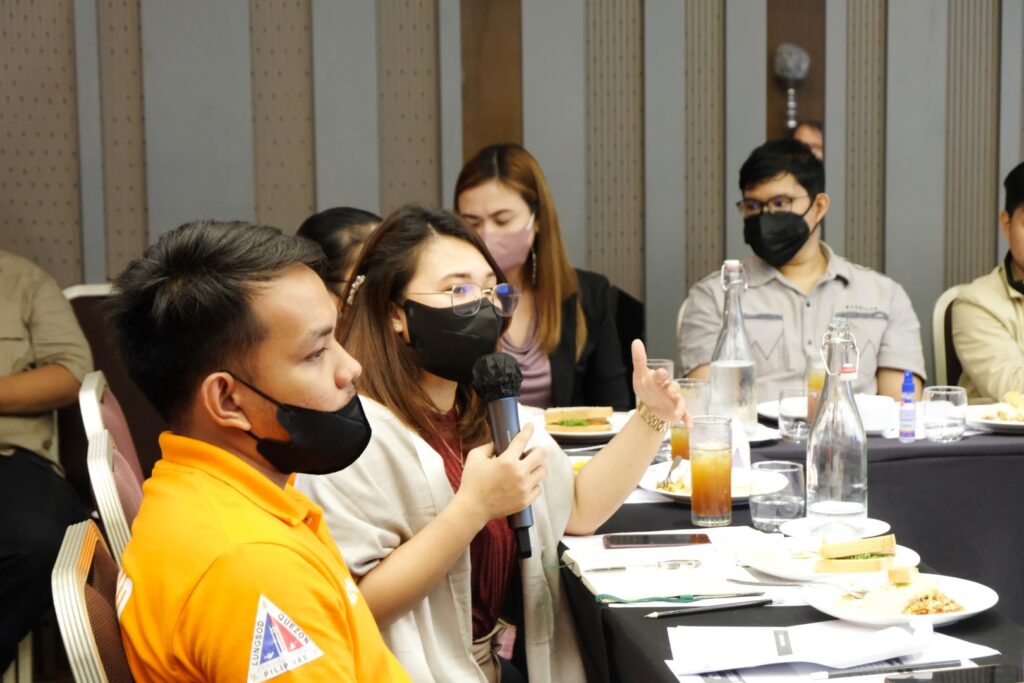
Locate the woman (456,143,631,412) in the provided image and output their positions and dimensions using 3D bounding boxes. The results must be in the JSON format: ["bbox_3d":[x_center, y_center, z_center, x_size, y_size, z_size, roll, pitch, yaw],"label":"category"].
[{"bbox_3d":[0.034,0.264,4.069,0.480,1.260,0.700,-1,7,0],"label":"woman"}]

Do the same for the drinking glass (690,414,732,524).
[{"bbox_3d":[0.296,0.192,3.155,0.060,0.153,0.060,-1,7,0],"label":"drinking glass"}]

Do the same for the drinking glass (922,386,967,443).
[{"bbox_3d":[0.775,0.131,3.819,0.076,0.090,0.076,-1,7,0],"label":"drinking glass"}]

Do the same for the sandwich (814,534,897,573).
[{"bbox_3d":[0.450,0.276,2.821,0.100,0.045,0.068,-1,7,0],"label":"sandwich"}]

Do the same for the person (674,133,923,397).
[{"bbox_3d":[0.613,0.241,4.290,0.550,1.278,0.740,-1,7,-3],"label":"person"}]

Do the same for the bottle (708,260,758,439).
[{"bbox_3d":[0.399,0.012,3.836,0.085,0.314,0.085,-1,7,0],"label":"bottle"}]

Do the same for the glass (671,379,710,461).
[{"bbox_3d":[0.302,0.145,3.583,0.061,0.155,0.061,0,7,6],"label":"glass"}]

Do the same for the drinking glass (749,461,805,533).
[{"bbox_3d":[0.394,0.230,3.161,0.083,0.092,0.083,0,7,6],"label":"drinking glass"}]

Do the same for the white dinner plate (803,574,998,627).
[{"bbox_3d":[0.480,0.329,2.639,0.245,0.025,0.245,0,7,6],"label":"white dinner plate"}]

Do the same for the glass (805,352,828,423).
[{"bbox_3d":[0.570,0.094,3.890,0.060,0.149,0.060,-1,7,0],"label":"glass"}]

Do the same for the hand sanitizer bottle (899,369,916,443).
[{"bbox_3d":[0.705,0.115,3.798,0.029,0.129,0.029,1,8,11],"label":"hand sanitizer bottle"}]

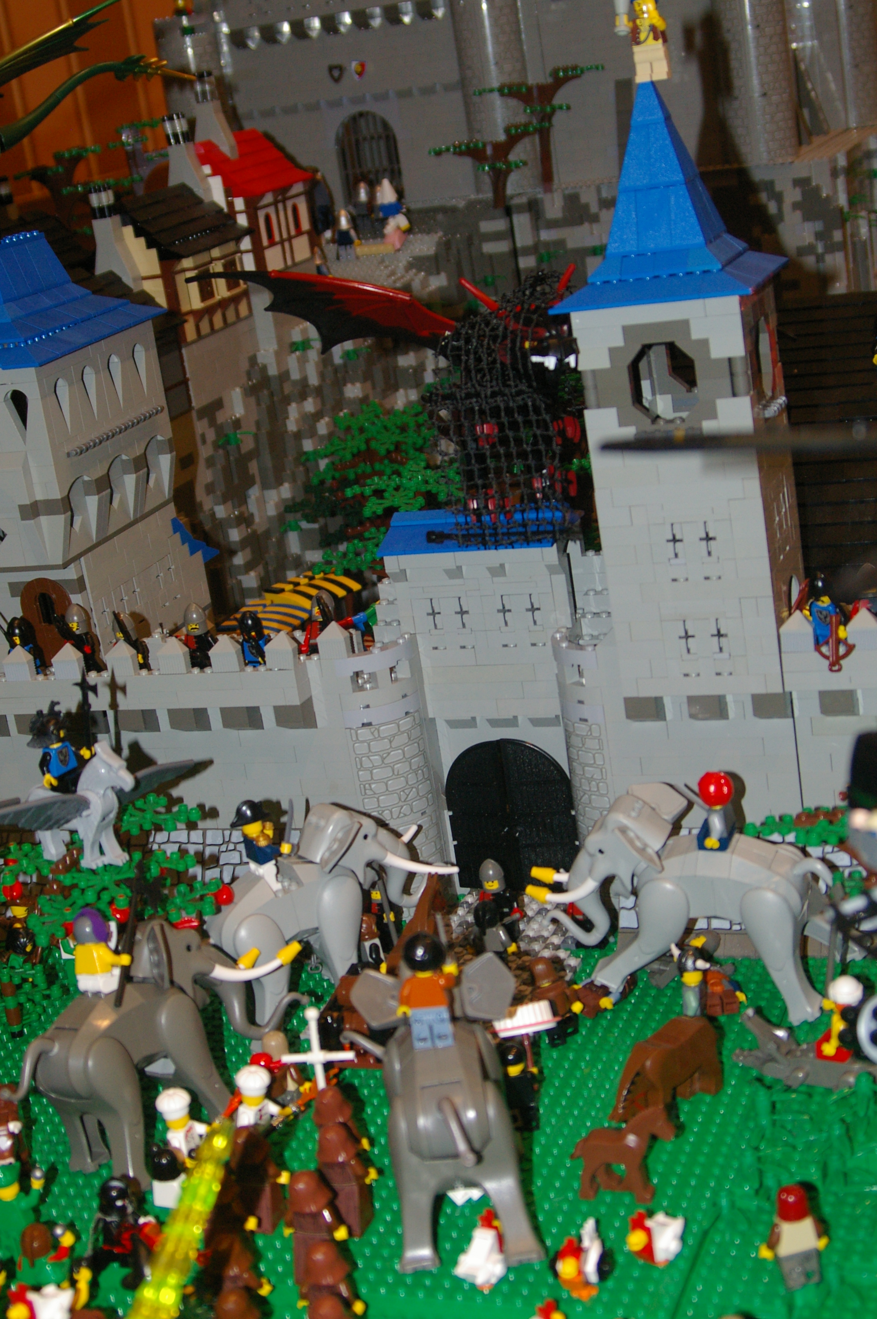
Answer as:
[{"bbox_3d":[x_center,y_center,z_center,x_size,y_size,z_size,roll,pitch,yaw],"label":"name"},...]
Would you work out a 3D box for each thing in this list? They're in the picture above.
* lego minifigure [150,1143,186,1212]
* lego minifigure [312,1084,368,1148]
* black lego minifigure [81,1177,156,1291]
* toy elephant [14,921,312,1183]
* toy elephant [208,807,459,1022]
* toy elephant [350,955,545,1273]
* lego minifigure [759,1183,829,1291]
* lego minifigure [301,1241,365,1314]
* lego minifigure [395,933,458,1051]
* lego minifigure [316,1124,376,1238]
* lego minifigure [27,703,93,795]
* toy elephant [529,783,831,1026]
[{"bbox_3d":[-0.114,0.221,0.890,0.024,0.034,0.016,0,20,24],"label":"lego minifigure"},{"bbox_3d":[-0.043,0.203,0.889,0.026,0.048,0.018,-2,19,21],"label":"lego minifigure"},{"bbox_3d":[-0.129,0.232,0.842,0.024,0.048,0.032,2,21,30],"label":"black lego minifigure"},{"bbox_3d":[-0.125,0.167,0.953,0.066,0.102,0.158,7,23,40],"label":"toy elephant"},{"bbox_3d":[-0.059,0.125,1.051,0.150,0.102,0.066,-21,21,-34],"label":"toy elephant"},{"bbox_3d":[0.004,0.174,0.870,0.068,0.102,0.135,-9,18,0],"label":"toy elephant"},{"bbox_3d":[0.133,0.215,0.778,0.026,0.043,0.012,-11,18,-8],"label":"lego minifigure"},{"bbox_3d":[-0.039,0.237,0.780,0.026,0.050,0.017,-2,19,21],"label":"lego minifigure"},{"bbox_3d":[-0.005,0.134,0.846,0.026,0.043,0.015,-8,3,2],"label":"lego minifigure"},{"bbox_3d":[-0.039,0.211,0.859,0.026,0.051,0.017,-2,19,21],"label":"lego minifigure"},{"bbox_3d":[-0.185,0.044,1.012,0.024,0.041,0.027,10,25,44],"label":"lego minifigure"},{"bbox_3d":[0.116,0.113,1.003,0.148,0.103,0.068,-2,19,21],"label":"toy elephant"}]

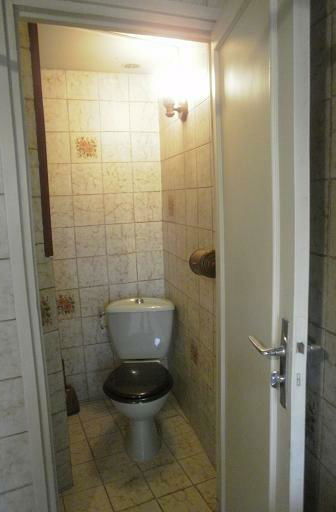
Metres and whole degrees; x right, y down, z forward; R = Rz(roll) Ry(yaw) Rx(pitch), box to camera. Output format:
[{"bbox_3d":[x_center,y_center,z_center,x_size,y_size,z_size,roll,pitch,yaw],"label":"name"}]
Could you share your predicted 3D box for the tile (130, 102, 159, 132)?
[{"bbox_3d":[-0.157,-0.910,2.532,0.190,0.200,0.010,-4,8,-15],"label":"tile"}]

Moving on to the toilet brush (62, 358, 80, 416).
[{"bbox_3d":[-0.647,0.843,2.510,0.120,0.370,0.120,-4,8,-15],"label":"toilet brush"}]

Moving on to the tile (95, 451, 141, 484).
[{"bbox_3d":[-0.257,1.090,1.988,0.198,0.010,0.198,-5,8,-22],"label":"tile"}]

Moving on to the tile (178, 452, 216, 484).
[{"bbox_3d":[0.168,1.086,1.963,0.175,0.010,0.198,-5,9,-22],"label":"tile"}]

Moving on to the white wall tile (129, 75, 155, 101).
[{"bbox_3d":[-0.157,-1.092,2.484,0.197,0.180,0.010,-4,9,-15],"label":"white wall tile"}]

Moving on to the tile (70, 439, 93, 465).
[{"bbox_3d":[-0.522,1.088,2.106,0.198,0.010,0.198,-5,9,-22],"label":"tile"}]

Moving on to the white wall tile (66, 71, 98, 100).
[{"bbox_3d":[-0.536,-1.062,2.410,0.198,0.182,0.010,-4,8,-15],"label":"white wall tile"}]

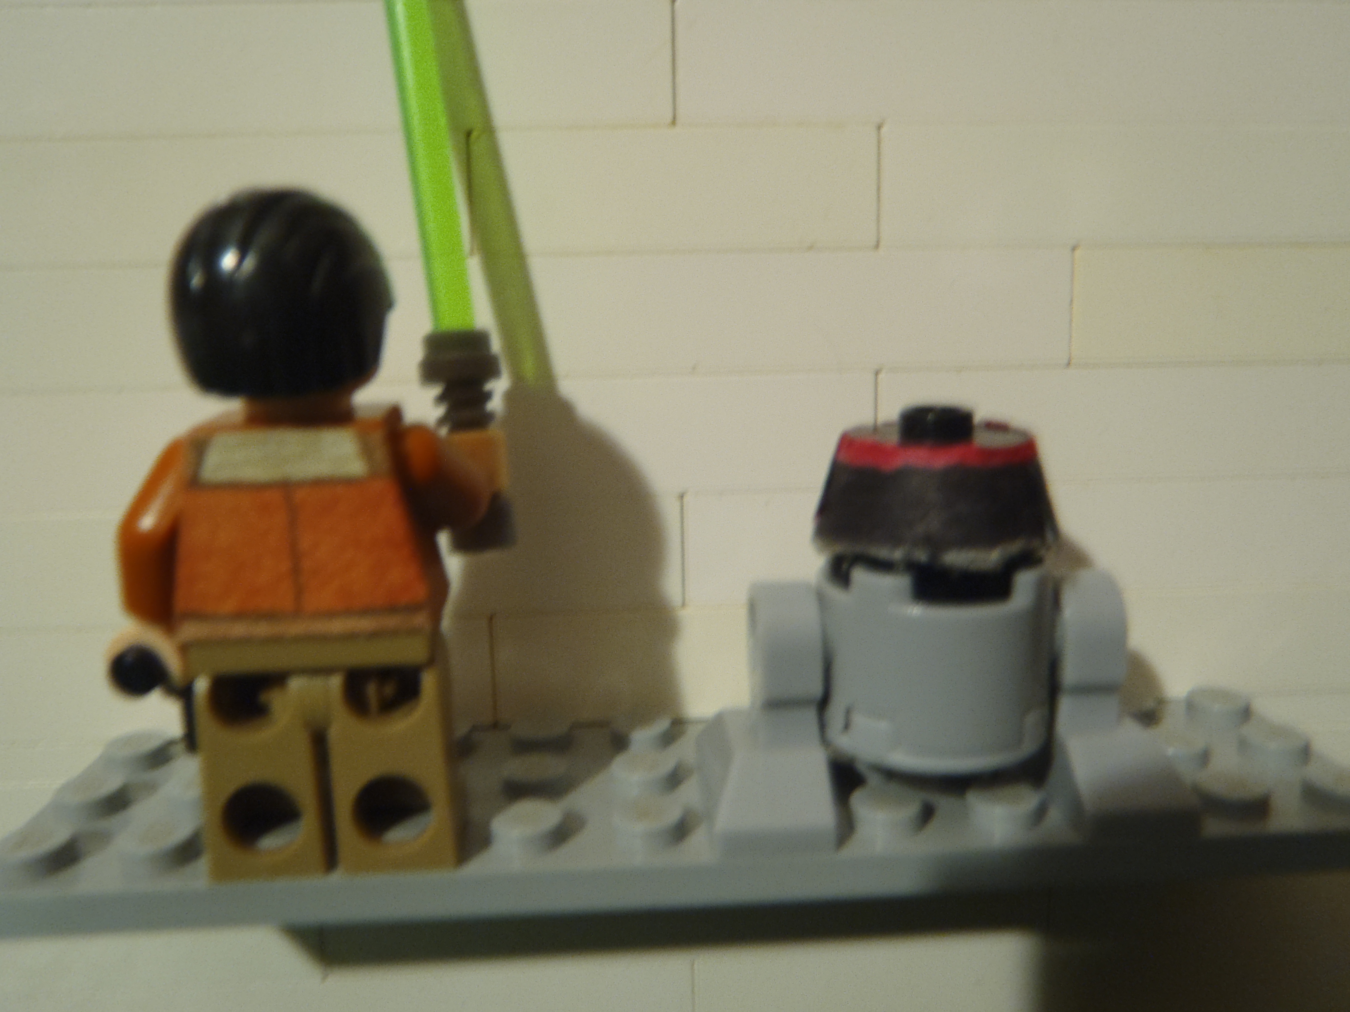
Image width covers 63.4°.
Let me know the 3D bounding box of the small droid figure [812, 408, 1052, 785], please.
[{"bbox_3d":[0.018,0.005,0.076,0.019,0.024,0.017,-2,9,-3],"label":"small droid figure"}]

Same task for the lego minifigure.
[{"bbox_3d":[-0.024,0.001,0.071,0.024,0.042,0.018,-2,9,-3],"label":"lego minifigure"}]

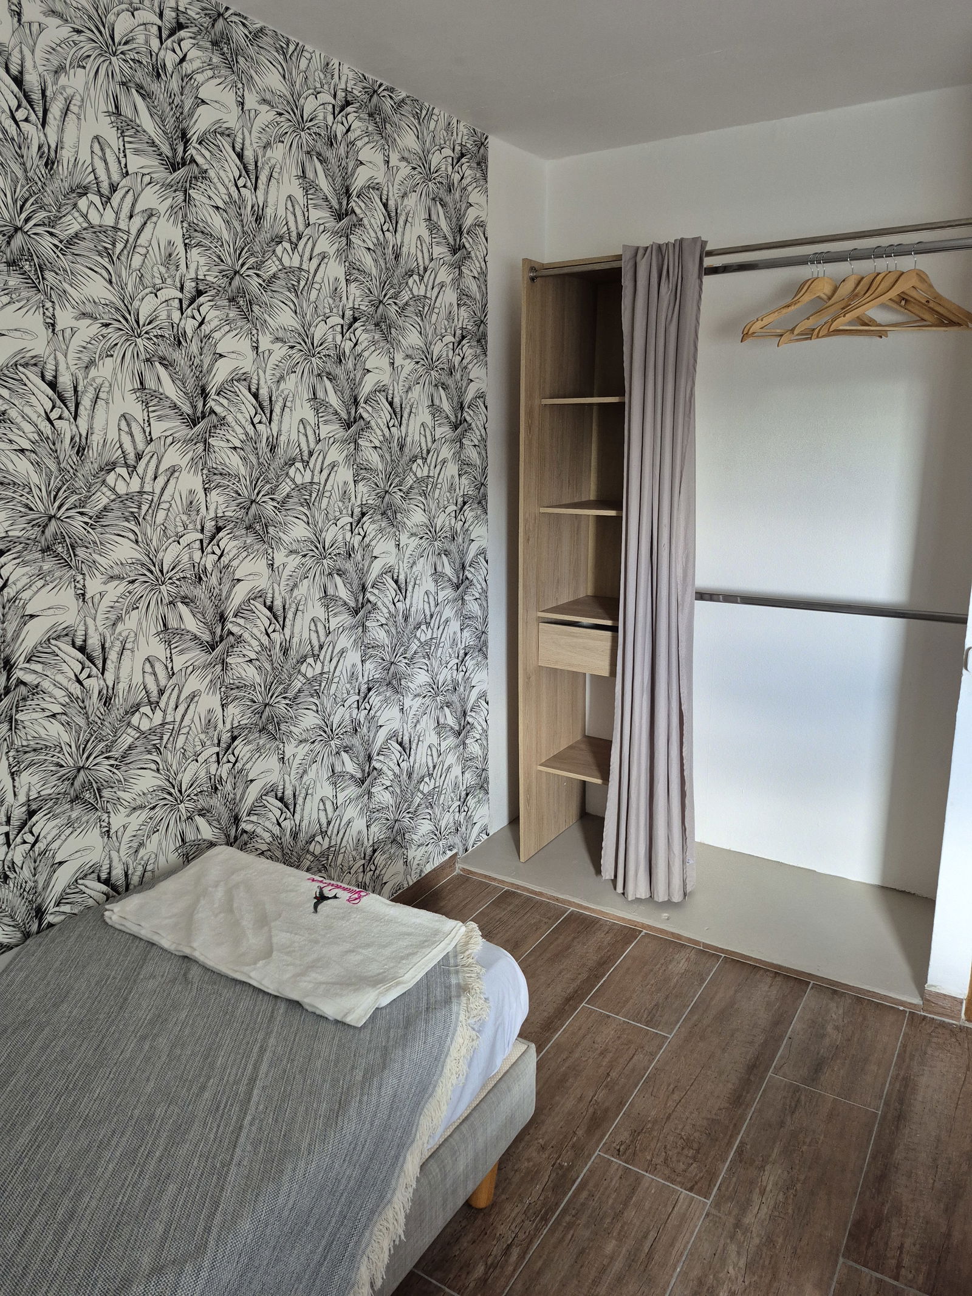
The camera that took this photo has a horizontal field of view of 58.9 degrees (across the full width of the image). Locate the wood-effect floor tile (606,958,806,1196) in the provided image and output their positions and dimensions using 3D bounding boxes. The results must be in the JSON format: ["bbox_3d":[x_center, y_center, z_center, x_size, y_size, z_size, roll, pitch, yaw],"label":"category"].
[{"bbox_3d":[0.604,1.066,2.244,0.257,0.010,0.897,8,16,32],"label":"wood-effect floor tile"}]

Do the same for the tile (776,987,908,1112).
[{"bbox_3d":[0.947,1.052,2.295,0.257,0.010,0.439,8,16,32],"label":"tile"}]

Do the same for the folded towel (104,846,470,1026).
[{"bbox_3d":[-0.446,0.589,1.866,0.735,0.042,0.345,8,15,30],"label":"folded towel"}]

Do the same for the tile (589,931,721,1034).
[{"bbox_3d":[0.508,0.991,2.567,0.257,0.010,0.443,8,16,32],"label":"tile"}]

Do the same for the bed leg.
[{"bbox_3d":[-0.011,1.094,1.805,0.070,0.145,0.070,0,13,0],"label":"bed leg"}]

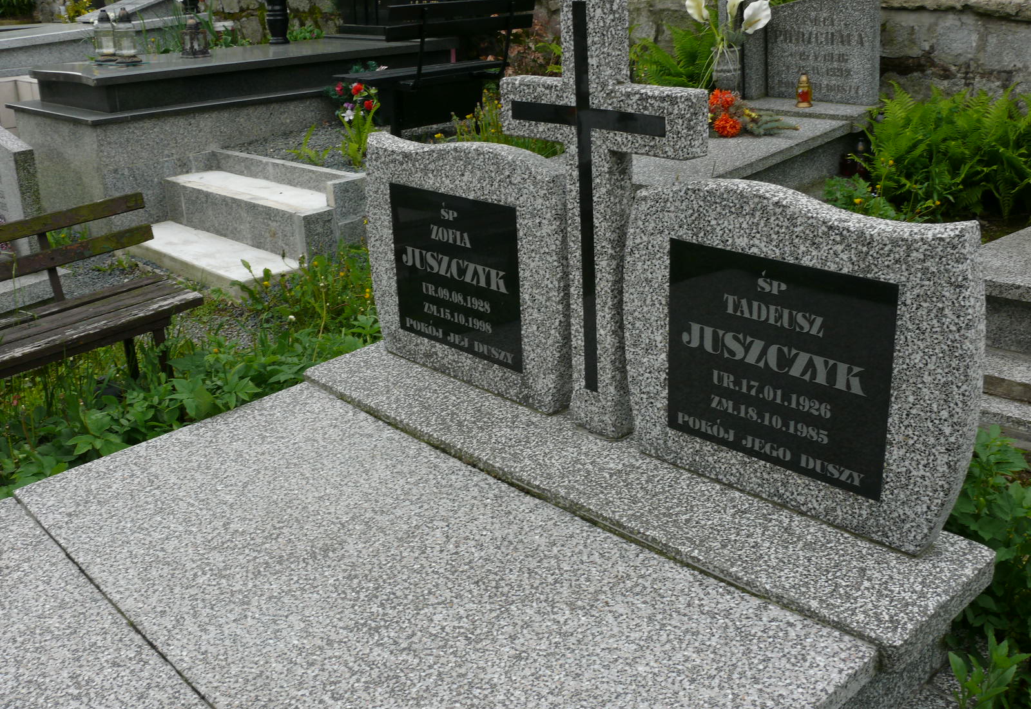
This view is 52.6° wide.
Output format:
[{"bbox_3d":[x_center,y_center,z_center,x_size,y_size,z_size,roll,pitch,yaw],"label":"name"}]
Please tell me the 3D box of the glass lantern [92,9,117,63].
[{"bbox_3d":[-2.146,-1.663,5.450,0.125,0.262,0.125,-22,28,-38],"label":"glass lantern"}]

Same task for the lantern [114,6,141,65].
[{"bbox_3d":[-2.223,-1.823,5.970,0.140,0.305,0.140,-20,26,-37],"label":"lantern"}]

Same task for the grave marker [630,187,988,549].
[{"bbox_3d":[0.485,-0.011,1.895,0.061,0.594,0.716,-21,27,-38],"label":"grave marker"}]

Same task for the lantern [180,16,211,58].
[{"bbox_3d":[-1.702,-1.687,5.550,0.145,0.210,0.145,-22,28,-38],"label":"lantern"}]

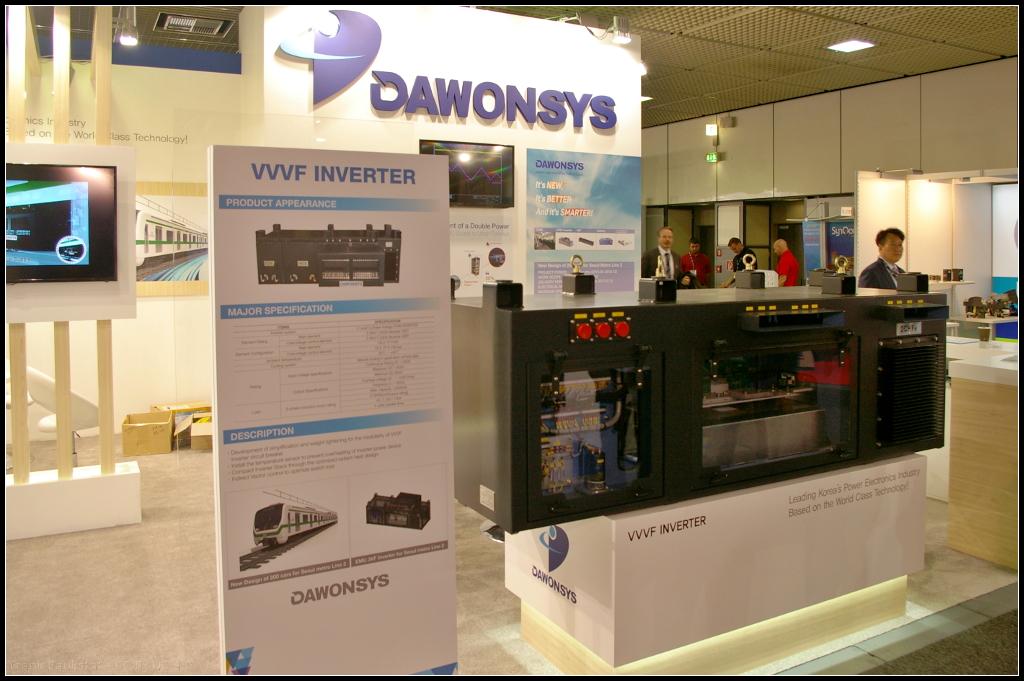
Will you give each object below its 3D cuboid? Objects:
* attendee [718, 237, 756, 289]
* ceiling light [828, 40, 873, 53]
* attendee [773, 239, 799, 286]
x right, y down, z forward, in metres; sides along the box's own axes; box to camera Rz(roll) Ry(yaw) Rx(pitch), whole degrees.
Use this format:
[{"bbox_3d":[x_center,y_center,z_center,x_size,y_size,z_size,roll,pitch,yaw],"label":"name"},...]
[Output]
[{"bbox_3d":[3.040,-0.495,10.327,0.450,1.766,0.480,-3,6,-30],"label":"attendee"},{"bbox_3d":[4.340,-3.776,9.810,0.430,0.060,0.430,-3,6,-28],"label":"ceiling light"},{"bbox_3d":[3.778,-0.522,10.627,0.350,1.751,0.480,0,5,9],"label":"attendee"}]

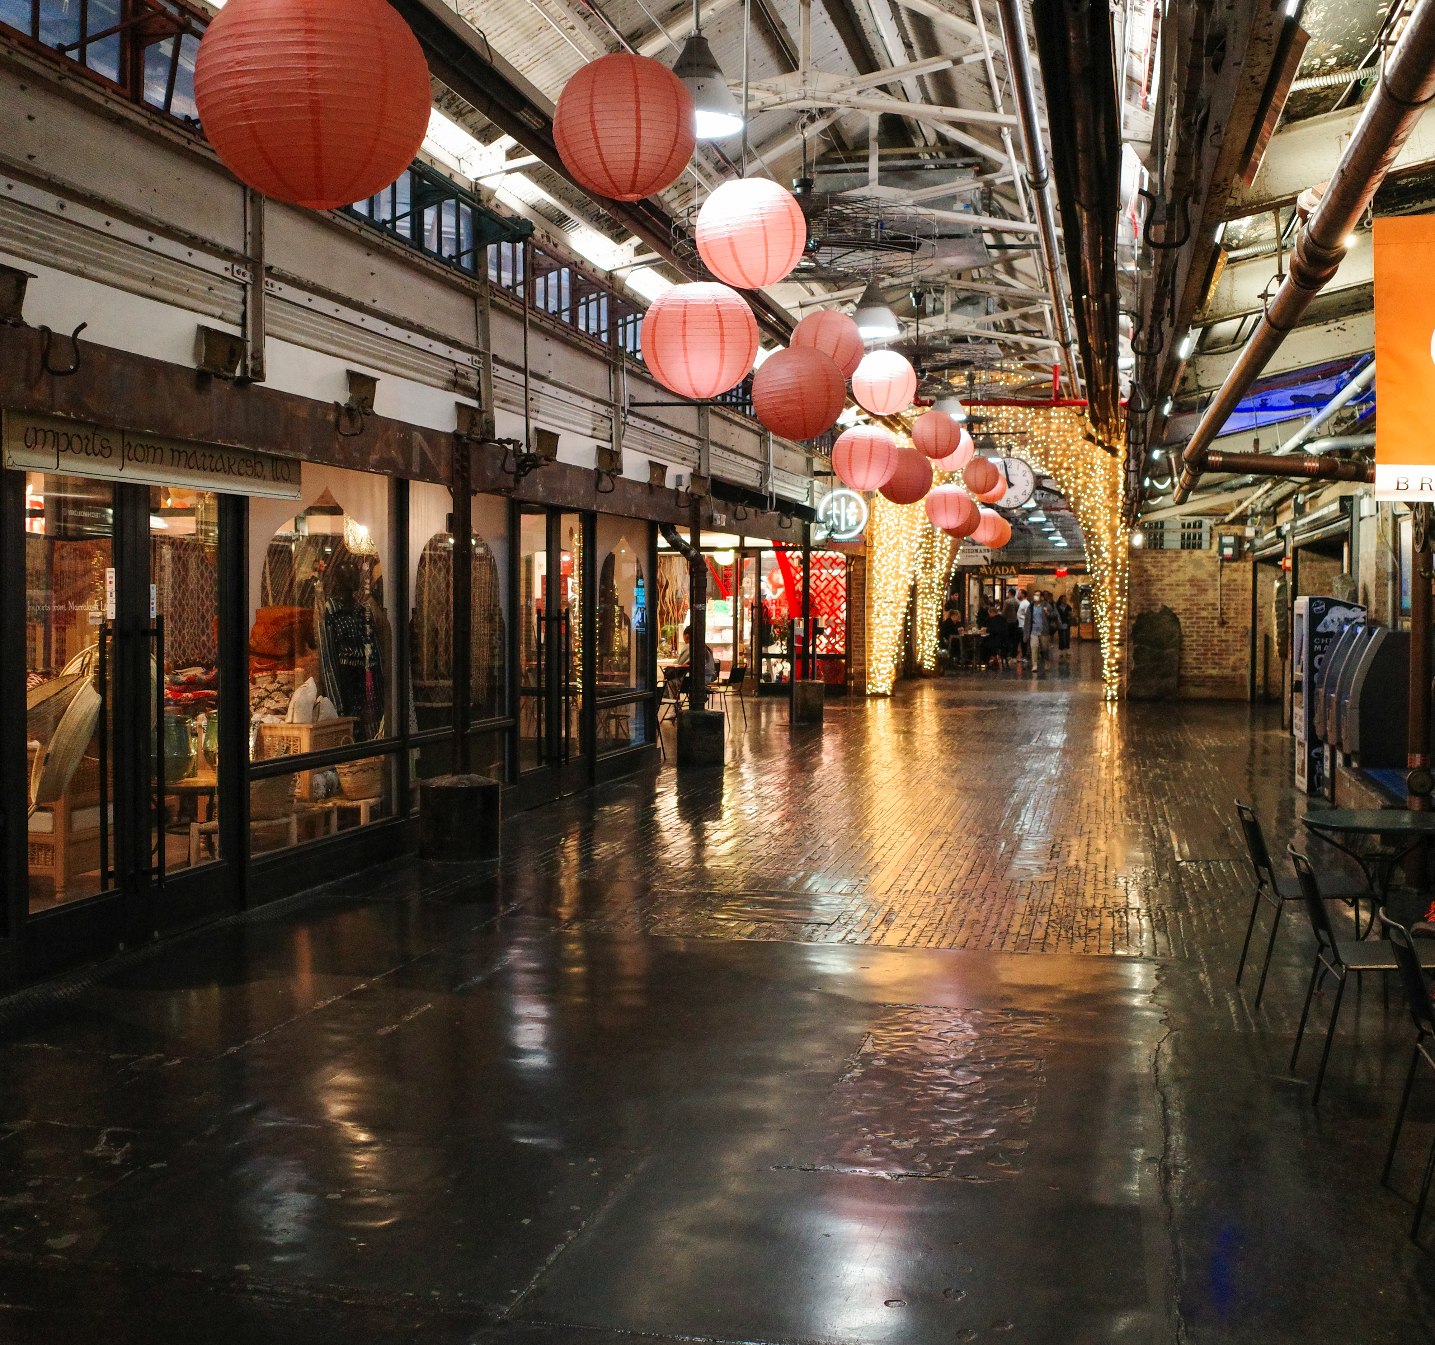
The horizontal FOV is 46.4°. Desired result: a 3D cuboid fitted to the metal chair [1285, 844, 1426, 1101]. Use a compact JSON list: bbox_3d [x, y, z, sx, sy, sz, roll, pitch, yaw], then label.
[{"bbox_3d":[2.230,1.010,5.600,0.510,0.790,0.430,1,3,9],"label":"metal chair"}]

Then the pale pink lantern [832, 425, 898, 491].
[{"bbox_3d":[1.340,-1.928,15.100,0.600,0.588,0.600,1,3,13],"label":"pale pink lantern"}]

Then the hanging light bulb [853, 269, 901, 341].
[{"bbox_3d":[1.411,-3.287,14.940,0.450,0.601,0.450,1,3,13],"label":"hanging light bulb"}]

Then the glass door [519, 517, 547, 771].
[{"bbox_3d":[-1.480,-0.247,13.271,0.080,2.058,0.815,1,3,13],"label":"glass door"}]

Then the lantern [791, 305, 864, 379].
[{"bbox_3d":[0.889,-2.658,13.500,0.600,0.588,0.600,1,3,13],"label":"lantern"}]

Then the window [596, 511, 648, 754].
[{"bbox_3d":[-0.923,-0.379,15.716,0.100,2.100,1.803,1,3,13],"label":"window"}]

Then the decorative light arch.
[{"bbox_3d":[4.472,-1.928,27.194,4.215,4.709,0.700,1,3,13],"label":"decorative light arch"}]

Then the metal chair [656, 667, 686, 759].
[{"bbox_3d":[-0.562,0.450,17.071,0.500,0.840,0.460,1,3,13],"label":"metal chair"}]

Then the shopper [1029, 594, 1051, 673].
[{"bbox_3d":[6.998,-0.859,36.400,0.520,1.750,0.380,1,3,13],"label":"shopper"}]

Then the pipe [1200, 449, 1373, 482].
[{"bbox_3d":[3.289,-1.182,9.600,0.998,0.120,0.120,7,5,18],"label":"pipe"}]

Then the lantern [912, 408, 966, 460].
[{"bbox_3d":[2.700,-2.916,20.586,0.600,0.588,0.600,1,3,13],"label":"lantern"}]

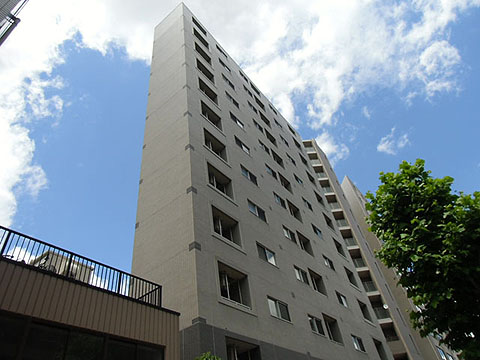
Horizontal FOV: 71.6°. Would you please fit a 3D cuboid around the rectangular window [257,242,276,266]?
[{"bbox_3d":[1.373,3.881,17.056,0.150,0.875,1.716,-33,-48,22],"label":"rectangular window"}]

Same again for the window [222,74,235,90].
[{"bbox_3d":[-1.076,-8.683,29.614,0.180,0.846,1.581,-33,-48,22],"label":"window"}]

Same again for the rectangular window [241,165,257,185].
[{"bbox_3d":[0.547,-0.282,21.421,0.180,0.846,1.581,-33,-48,22],"label":"rectangular window"}]

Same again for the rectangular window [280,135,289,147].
[{"bbox_3d":[4.708,-3.906,34.822,0.150,0.847,1.650,-33,-48,22],"label":"rectangular window"}]

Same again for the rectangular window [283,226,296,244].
[{"bbox_3d":[3.214,3.584,21.712,0.180,0.863,1.367,-33,-48,22],"label":"rectangular window"}]

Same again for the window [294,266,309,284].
[{"bbox_3d":[3.615,5.661,19.686,0.180,0.863,1.367,-33,-48,22],"label":"window"}]

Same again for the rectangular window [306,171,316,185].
[{"bbox_3d":[7.714,0.013,35.992,0.300,1.320,1.779,-33,-48,22],"label":"rectangular window"}]

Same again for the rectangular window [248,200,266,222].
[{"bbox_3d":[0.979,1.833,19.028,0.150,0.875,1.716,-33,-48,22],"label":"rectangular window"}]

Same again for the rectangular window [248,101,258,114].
[{"bbox_3d":[1.186,-6.910,31.946,0.180,0.863,1.367,-33,-48,22],"label":"rectangular window"}]

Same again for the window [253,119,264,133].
[{"bbox_3d":[1.591,-4.816,29.904,0.180,0.863,1.367,-33,-48,22],"label":"window"}]

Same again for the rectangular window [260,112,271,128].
[{"bbox_3d":[2.450,-6.008,33.438,0.250,1.451,1.553,-33,-48,22],"label":"rectangular window"}]

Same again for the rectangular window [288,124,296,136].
[{"bbox_3d":[6.537,-6.341,42.544,0.250,1.571,1.324,-33,-48,22],"label":"rectangular window"}]

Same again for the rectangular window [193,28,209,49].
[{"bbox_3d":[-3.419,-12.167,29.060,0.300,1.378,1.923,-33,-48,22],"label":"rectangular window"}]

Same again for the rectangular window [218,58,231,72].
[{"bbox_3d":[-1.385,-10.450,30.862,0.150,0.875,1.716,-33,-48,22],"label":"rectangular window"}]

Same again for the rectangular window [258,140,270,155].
[{"bbox_3d":[2.008,-2.565,27.249,0.150,0.804,1.530,-33,-48,22],"label":"rectangular window"}]

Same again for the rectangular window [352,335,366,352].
[{"bbox_3d":[7.524,10.485,21.278,0.180,0.860,1.336,-33,-48,22],"label":"rectangular window"}]

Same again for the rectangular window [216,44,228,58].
[{"bbox_3d":[-1.882,-12.853,33.680,0.180,0.846,1.581,-33,-48,22],"label":"rectangular window"}]

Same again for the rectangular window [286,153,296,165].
[{"bbox_3d":[5.102,-1.858,32.850,0.150,0.847,1.650,-33,-48,22],"label":"rectangular window"}]

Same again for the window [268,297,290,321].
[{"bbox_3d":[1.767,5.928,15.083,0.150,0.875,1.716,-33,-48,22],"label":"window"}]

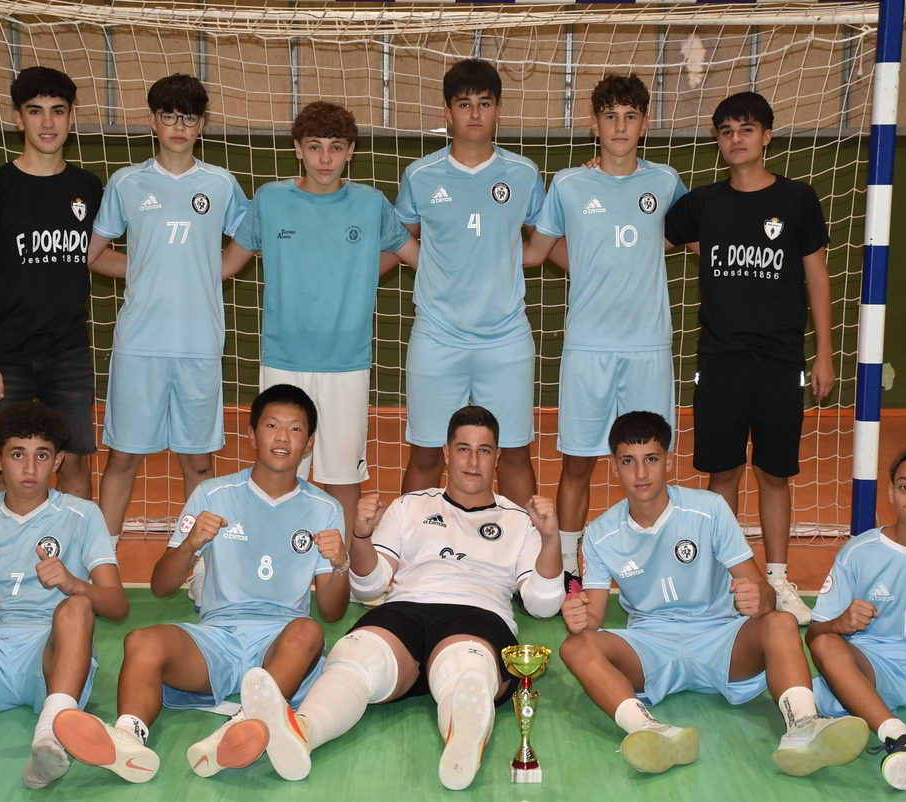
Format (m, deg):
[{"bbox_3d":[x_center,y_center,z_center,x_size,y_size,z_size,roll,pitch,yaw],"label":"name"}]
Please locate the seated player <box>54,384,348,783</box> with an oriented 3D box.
[{"bbox_3d":[-0.672,0.468,5.412,0.720,0.870,1.050,1,12,4],"label":"seated player"}]

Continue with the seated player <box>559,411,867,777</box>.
[{"bbox_3d":[0.713,0.498,5.441,0.790,0.820,1.030,0,12,-3],"label":"seated player"}]

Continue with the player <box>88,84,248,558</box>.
[{"bbox_3d":[-0.938,-0.190,6.328,0.600,1.775,0.400,-2,12,-12],"label":"player"}]

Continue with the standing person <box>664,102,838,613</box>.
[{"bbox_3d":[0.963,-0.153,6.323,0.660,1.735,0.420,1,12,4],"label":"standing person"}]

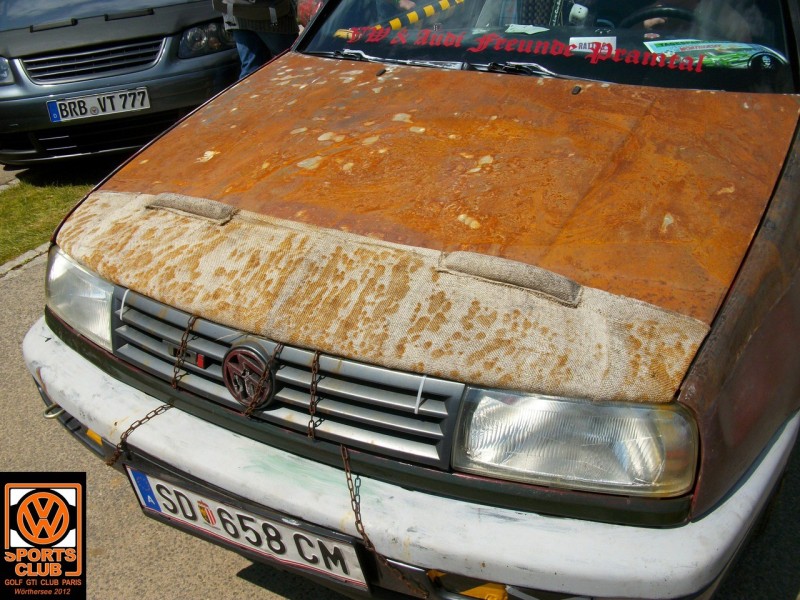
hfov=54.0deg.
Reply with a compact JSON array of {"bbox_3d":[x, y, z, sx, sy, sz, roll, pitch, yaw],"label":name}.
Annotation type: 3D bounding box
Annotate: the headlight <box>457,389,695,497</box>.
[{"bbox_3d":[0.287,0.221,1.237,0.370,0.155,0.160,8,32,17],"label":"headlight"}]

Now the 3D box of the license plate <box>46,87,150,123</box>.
[{"bbox_3d":[-1.636,-1.064,4.292,0.520,0.110,0.015,-16,33,-22],"label":"license plate"}]

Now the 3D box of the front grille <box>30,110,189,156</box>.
[{"bbox_3d":[-1.634,-0.958,4.429,0.780,0.150,0.110,-16,33,-22],"label":"front grille"}]

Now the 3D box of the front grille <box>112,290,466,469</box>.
[{"bbox_3d":[-0.257,0.137,1.402,0.770,0.147,0.130,13,34,25],"label":"front grille"}]

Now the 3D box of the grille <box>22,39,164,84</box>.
[{"bbox_3d":[-1.653,-1.298,4.228,0.740,0.155,0.120,-16,33,-22],"label":"grille"}]

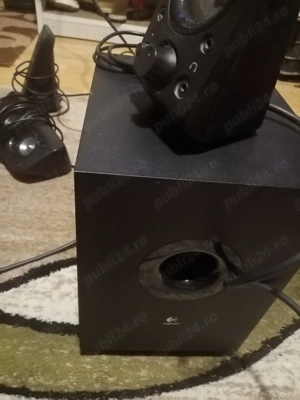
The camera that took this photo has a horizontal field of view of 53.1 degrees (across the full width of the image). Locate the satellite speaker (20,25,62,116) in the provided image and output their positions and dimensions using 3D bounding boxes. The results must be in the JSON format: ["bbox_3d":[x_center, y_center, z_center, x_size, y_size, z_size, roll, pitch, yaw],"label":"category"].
[{"bbox_3d":[-0.293,-0.332,0.765,0.108,0.192,0.086,-2,43,-14],"label":"satellite speaker"}]

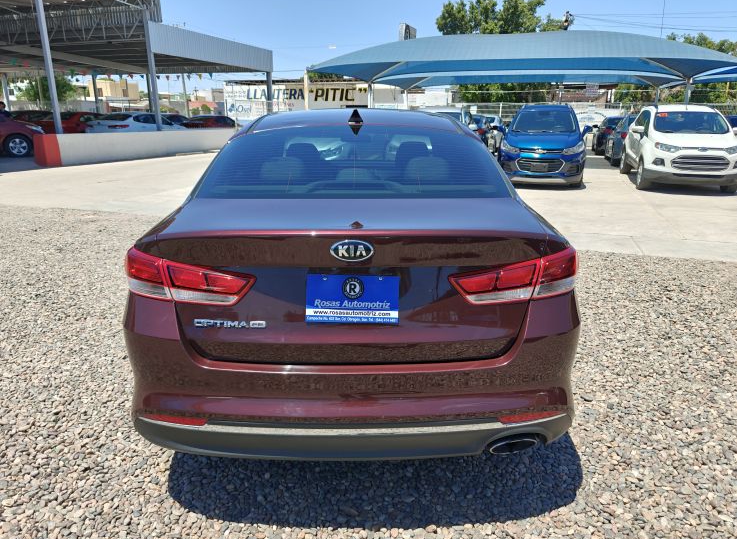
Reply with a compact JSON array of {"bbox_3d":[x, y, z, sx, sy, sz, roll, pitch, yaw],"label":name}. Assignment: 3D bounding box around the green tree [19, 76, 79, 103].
[{"bbox_3d":[-21.560,-11.790,33.000,4.400,4.500,4.400,0,17,0],"label":"green tree"}]

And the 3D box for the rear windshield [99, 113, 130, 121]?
[{"bbox_3d":[-9.918,-5.966,19.200,1.250,0.120,0.650,5,48,15],"label":"rear windshield"}]

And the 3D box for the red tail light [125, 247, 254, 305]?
[{"bbox_3d":[-0.627,0.014,1.725,0.520,0.175,0.280,3,17,10],"label":"red tail light"}]

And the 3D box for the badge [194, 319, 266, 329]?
[{"bbox_3d":[-0.461,0.185,1.635,0.245,0.034,0.012,0,5,0],"label":"badge"}]

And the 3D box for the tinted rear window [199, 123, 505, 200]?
[{"bbox_3d":[-0.068,-0.495,2.367,1.330,0.120,0.745,0,40,0],"label":"tinted rear window"}]

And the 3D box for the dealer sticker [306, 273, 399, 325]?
[{"bbox_3d":[-0.050,0.096,1.600,0.305,0.160,0.012,0,5,0],"label":"dealer sticker"}]

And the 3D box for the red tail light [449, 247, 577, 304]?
[{"bbox_3d":[0.513,0.014,1.725,0.520,0.175,0.280,-3,17,-10],"label":"red tail light"}]

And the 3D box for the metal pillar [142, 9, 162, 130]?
[{"bbox_3d":[-7.903,-7.041,18.061,0.200,4.590,0.200,7,18,21],"label":"metal pillar"}]

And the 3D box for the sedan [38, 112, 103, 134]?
[{"bbox_3d":[-12.390,-6.309,22.074,1.780,1.460,4.500,5,18,15],"label":"sedan"}]

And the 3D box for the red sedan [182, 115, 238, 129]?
[{"bbox_3d":[-8.646,-7.892,27.713,1.780,1.460,4.500,5,18,15],"label":"red sedan"}]

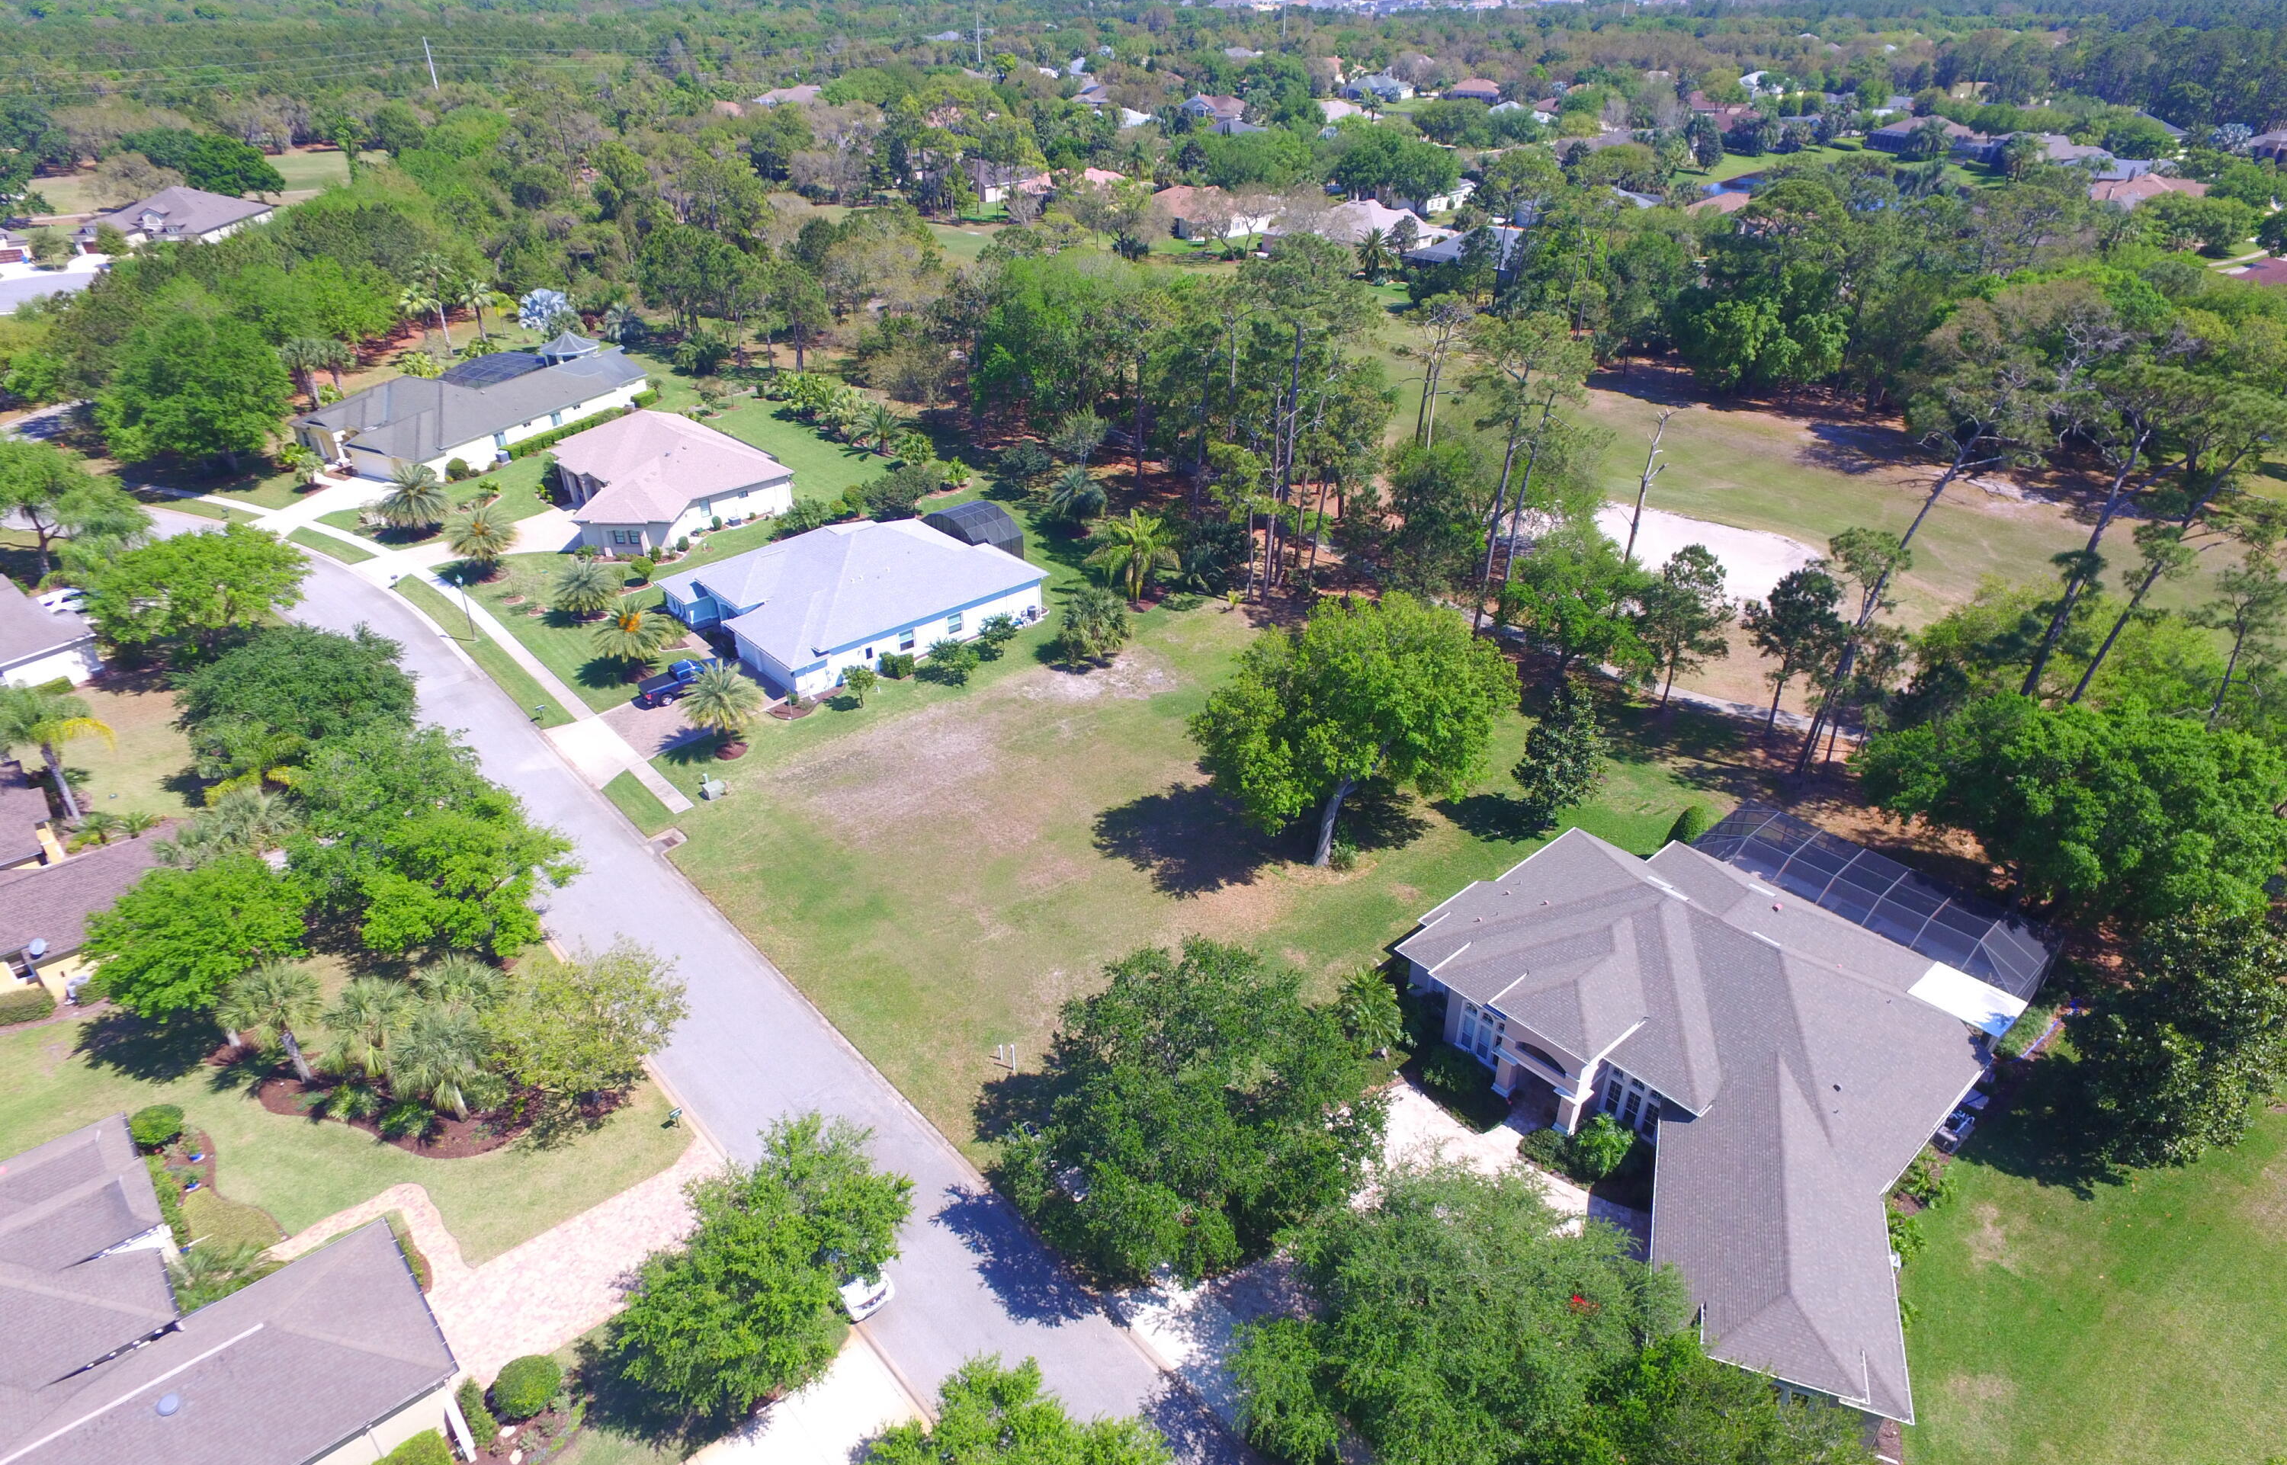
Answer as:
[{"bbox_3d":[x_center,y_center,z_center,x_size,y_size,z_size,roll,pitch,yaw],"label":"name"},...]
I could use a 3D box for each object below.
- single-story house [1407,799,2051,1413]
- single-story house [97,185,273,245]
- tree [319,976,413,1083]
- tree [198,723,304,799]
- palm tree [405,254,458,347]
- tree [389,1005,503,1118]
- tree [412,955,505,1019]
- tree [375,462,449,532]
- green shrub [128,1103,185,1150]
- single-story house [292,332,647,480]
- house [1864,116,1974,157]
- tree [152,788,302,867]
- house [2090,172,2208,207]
[{"bbox_3d":[26.018,12.299,58.870,32.000,7.100,25.600,-26,39,-36],"label":"single-story house"},{"bbox_3d":[-178.285,-95.383,243.076,21.664,8.300,28.354,-3,30,-5],"label":"single-story house"},{"bbox_3d":[-33.689,13.445,58.552,4.300,6.200,4.300,-21,36,-32],"label":"tree"},{"bbox_3d":[-50.724,2.764,76.186,5.800,6.900,5.800,-22,37,-32],"label":"tree"},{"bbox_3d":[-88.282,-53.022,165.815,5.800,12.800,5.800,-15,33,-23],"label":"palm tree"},{"bbox_3d":[-30.899,15.301,59.222,4.500,5.700,4.500,0,30,0],"label":"tree"},{"bbox_3d":[-32.200,13.283,62.962,4.100,5.400,4.100,0,30,0],"label":"tree"},{"bbox_3d":[-66.298,-21.045,120.434,5.700,6.500,5.700,0,30,0],"label":"tree"},{"bbox_3d":[-44.140,17.630,59.205,2.030,1.720,2.030,0,30,0],"label":"green shrub"},{"bbox_3d":[-71.327,-36.478,143.184,21.600,6.200,35.800,13,33,21],"label":"single-story house"},{"bbox_3d":[210.000,-160.500,357.000,20.000,6.400,22.000,-3,31,-5],"label":"house"},{"bbox_3d":[-48.187,6.535,70.221,6.000,5.800,7.000,27,40,38],"label":"tree"},{"bbox_3d":[205.000,-109.500,269.000,20.000,6.200,18.000,-3,31,-5],"label":"house"}]

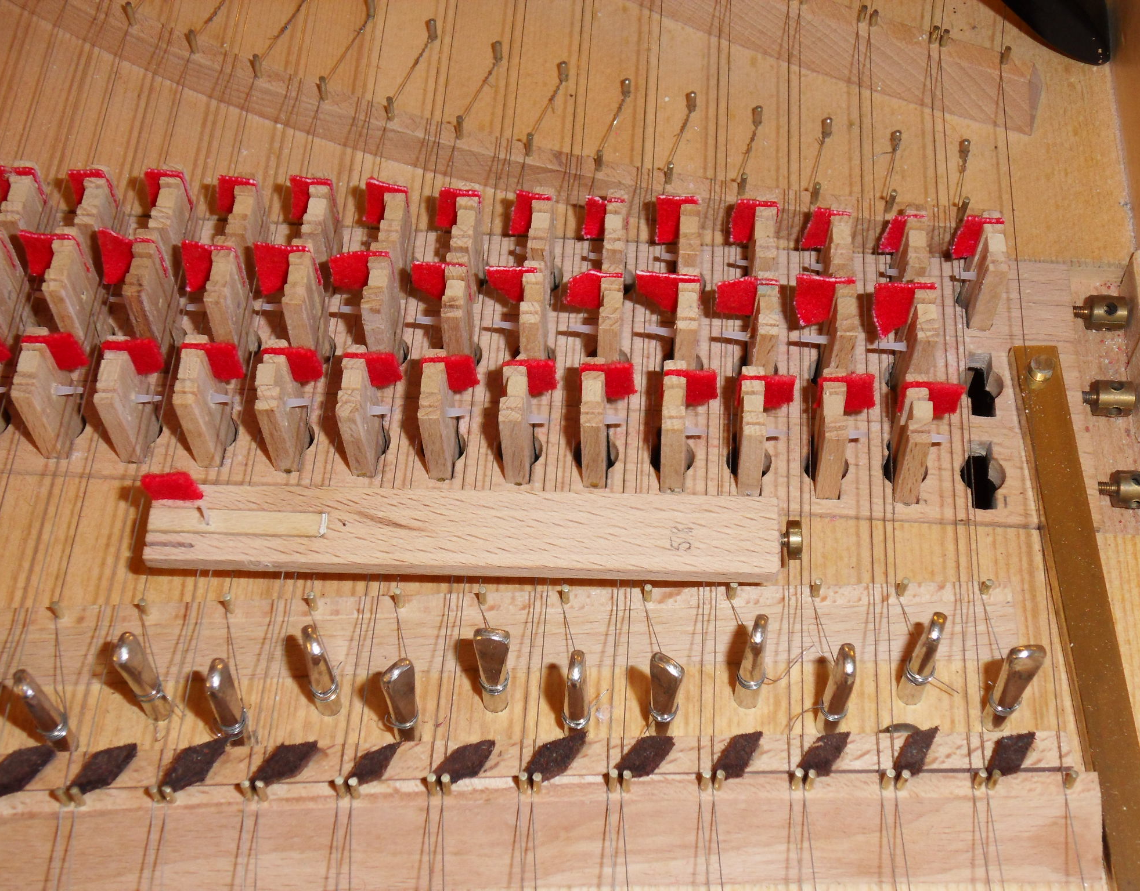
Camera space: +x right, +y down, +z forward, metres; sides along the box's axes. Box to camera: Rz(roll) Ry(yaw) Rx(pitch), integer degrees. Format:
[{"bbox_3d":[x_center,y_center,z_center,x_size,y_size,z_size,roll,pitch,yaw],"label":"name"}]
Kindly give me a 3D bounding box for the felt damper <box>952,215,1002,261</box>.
[{"bbox_3d":[0.075,-0.038,0.329,0.008,0.012,0.002,3,57,2],"label":"felt damper"}]

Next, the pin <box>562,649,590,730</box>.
[{"bbox_3d":[0.001,0.040,0.278,0.004,0.027,0.005,3,59,3],"label":"pin"}]

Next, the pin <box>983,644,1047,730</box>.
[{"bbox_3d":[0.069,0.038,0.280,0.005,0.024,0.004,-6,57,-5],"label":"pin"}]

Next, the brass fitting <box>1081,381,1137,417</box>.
[{"bbox_3d":[0.097,-0.009,0.323,0.009,0.006,0.006,3,59,3],"label":"brass fitting"}]

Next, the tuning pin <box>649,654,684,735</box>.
[{"bbox_3d":[0.015,0.040,0.278,0.005,0.026,0.004,37,66,20],"label":"tuning pin"}]

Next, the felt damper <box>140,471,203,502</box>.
[{"bbox_3d":[-0.064,0.007,0.290,0.009,0.009,0.002,1,59,2],"label":"felt damper"}]

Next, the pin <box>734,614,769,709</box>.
[{"bbox_3d":[0.029,0.035,0.281,0.004,0.026,0.005,12,60,8],"label":"pin"}]

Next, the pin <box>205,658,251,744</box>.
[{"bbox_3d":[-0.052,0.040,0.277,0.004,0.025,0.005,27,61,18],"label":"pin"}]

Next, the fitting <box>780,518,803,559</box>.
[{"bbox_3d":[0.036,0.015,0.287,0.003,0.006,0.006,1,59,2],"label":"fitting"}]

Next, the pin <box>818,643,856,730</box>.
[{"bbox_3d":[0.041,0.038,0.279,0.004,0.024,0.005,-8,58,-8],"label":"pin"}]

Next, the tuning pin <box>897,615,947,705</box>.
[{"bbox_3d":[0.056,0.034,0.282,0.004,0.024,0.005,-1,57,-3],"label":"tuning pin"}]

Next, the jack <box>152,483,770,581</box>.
[{"bbox_3d":[-0.017,0.014,0.293,0.103,0.004,0.014,1,57,1],"label":"jack"}]

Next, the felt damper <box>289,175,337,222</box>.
[{"bbox_3d":[-0.048,-0.046,0.332,0.009,0.012,0.002,3,57,2],"label":"felt damper"}]

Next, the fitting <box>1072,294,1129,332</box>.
[{"bbox_3d":[0.099,-0.025,0.333,0.009,0.006,0.006,3,59,3],"label":"fitting"}]

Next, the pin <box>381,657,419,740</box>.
[{"bbox_3d":[-0.026,0.041,0.278,0.005,0.026,0.004,-38,65,-19],"label":"pin"}]

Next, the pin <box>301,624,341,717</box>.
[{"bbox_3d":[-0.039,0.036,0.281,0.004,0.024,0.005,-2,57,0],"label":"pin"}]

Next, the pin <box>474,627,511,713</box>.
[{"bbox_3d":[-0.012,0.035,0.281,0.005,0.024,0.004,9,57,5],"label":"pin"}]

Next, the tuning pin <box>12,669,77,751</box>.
[{"bbox_3d":[-0.082,0.043,0.278,0.004,0.026,0.005,-19,61,-10],"label":"tuning pin"}]

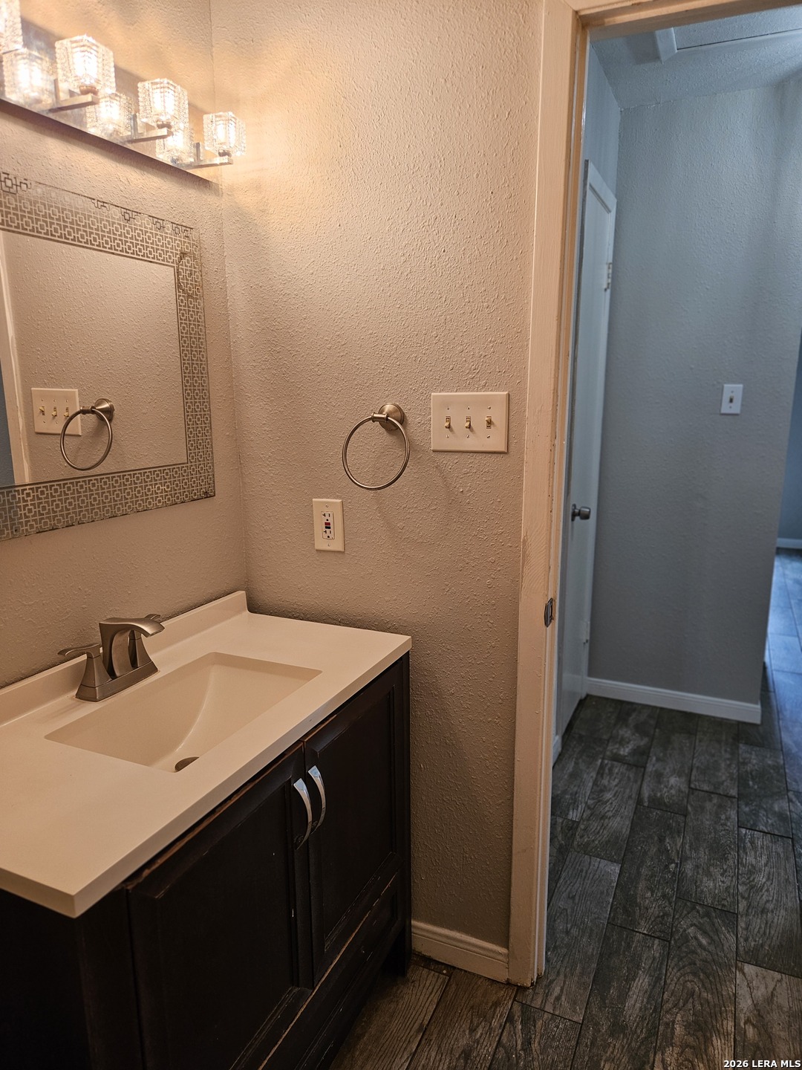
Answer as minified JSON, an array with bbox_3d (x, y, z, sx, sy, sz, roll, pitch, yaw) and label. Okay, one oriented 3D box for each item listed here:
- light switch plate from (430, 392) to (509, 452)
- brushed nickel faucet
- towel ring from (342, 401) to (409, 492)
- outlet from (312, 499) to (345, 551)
[{"bbox_3d":[0.145,-0.239,1.520,0.172,0.124,0.016,5,13,23],"label":"light switch plate"},{"bbox_3d":[-0.521,0.228,1.377,0.142,0.142,0.248,5,13,24],"label":"brushed nickel faucet"},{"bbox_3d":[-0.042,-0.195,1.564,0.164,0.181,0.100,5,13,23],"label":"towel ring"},{"bbox_3d":[-0.173,-0.022,1.708,0.080,0.124,0.008,5,13,23],"label":"outlet"}]

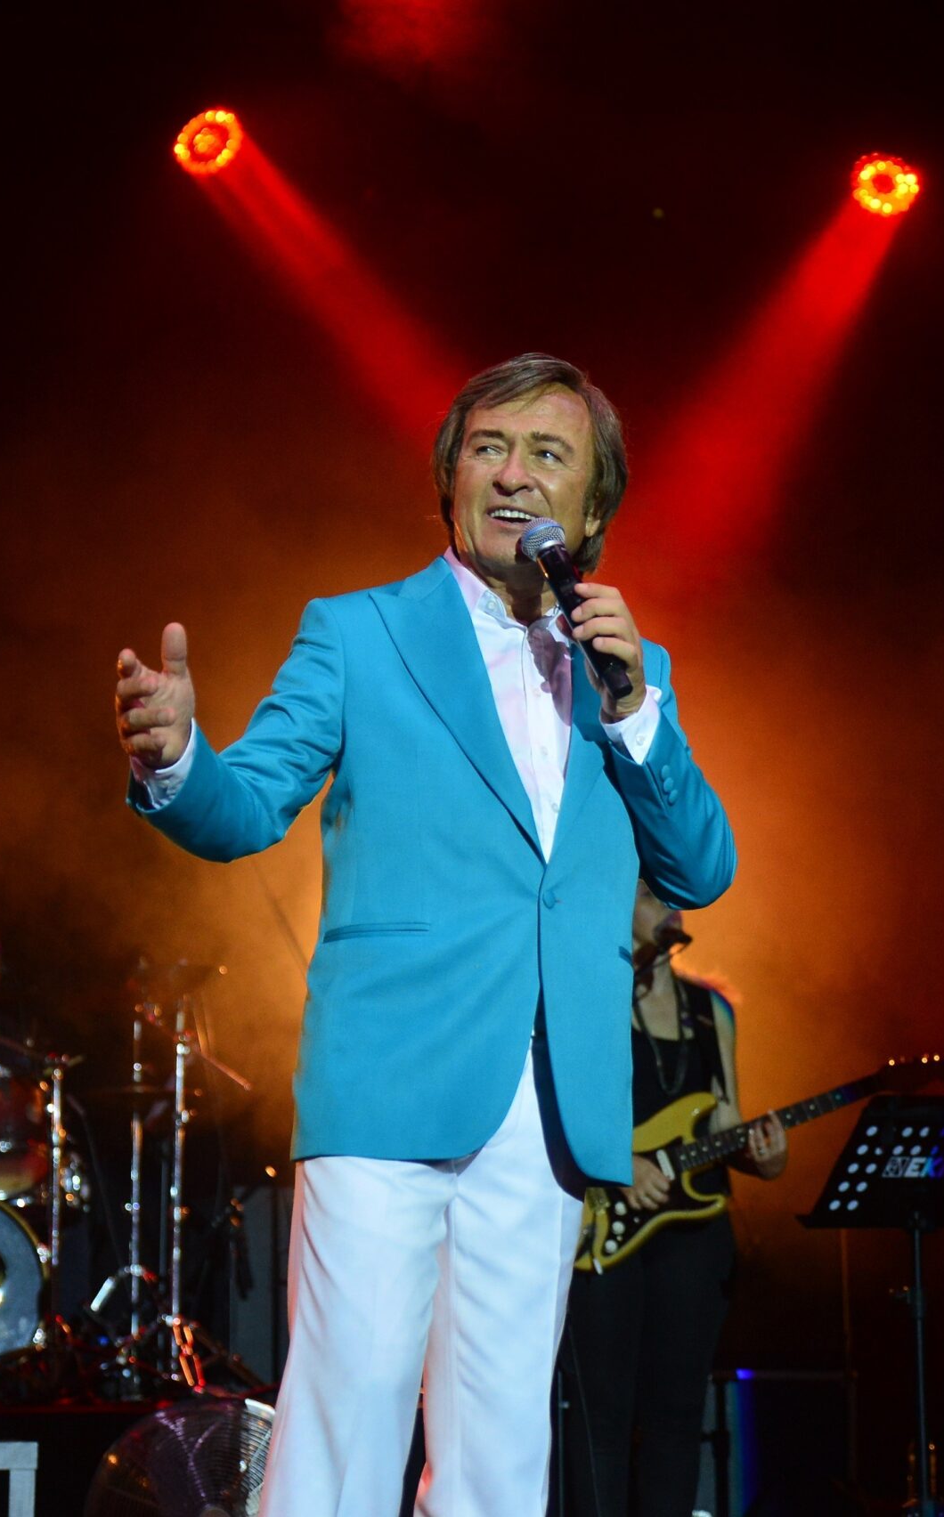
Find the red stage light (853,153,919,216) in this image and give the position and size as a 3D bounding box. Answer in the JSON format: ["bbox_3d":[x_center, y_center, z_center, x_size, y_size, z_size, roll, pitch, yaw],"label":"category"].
[{"bbox_3d":[1.617,-2.252,12.707,0.300,0.230,0.300,-8,-57,31],"label":"red stage light"}]

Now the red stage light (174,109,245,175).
[{"bbox_3d":[-1.014,-2.335,12.252,0.300,0.230,0.300,10,-59,-40],"label":"red stage light"}]

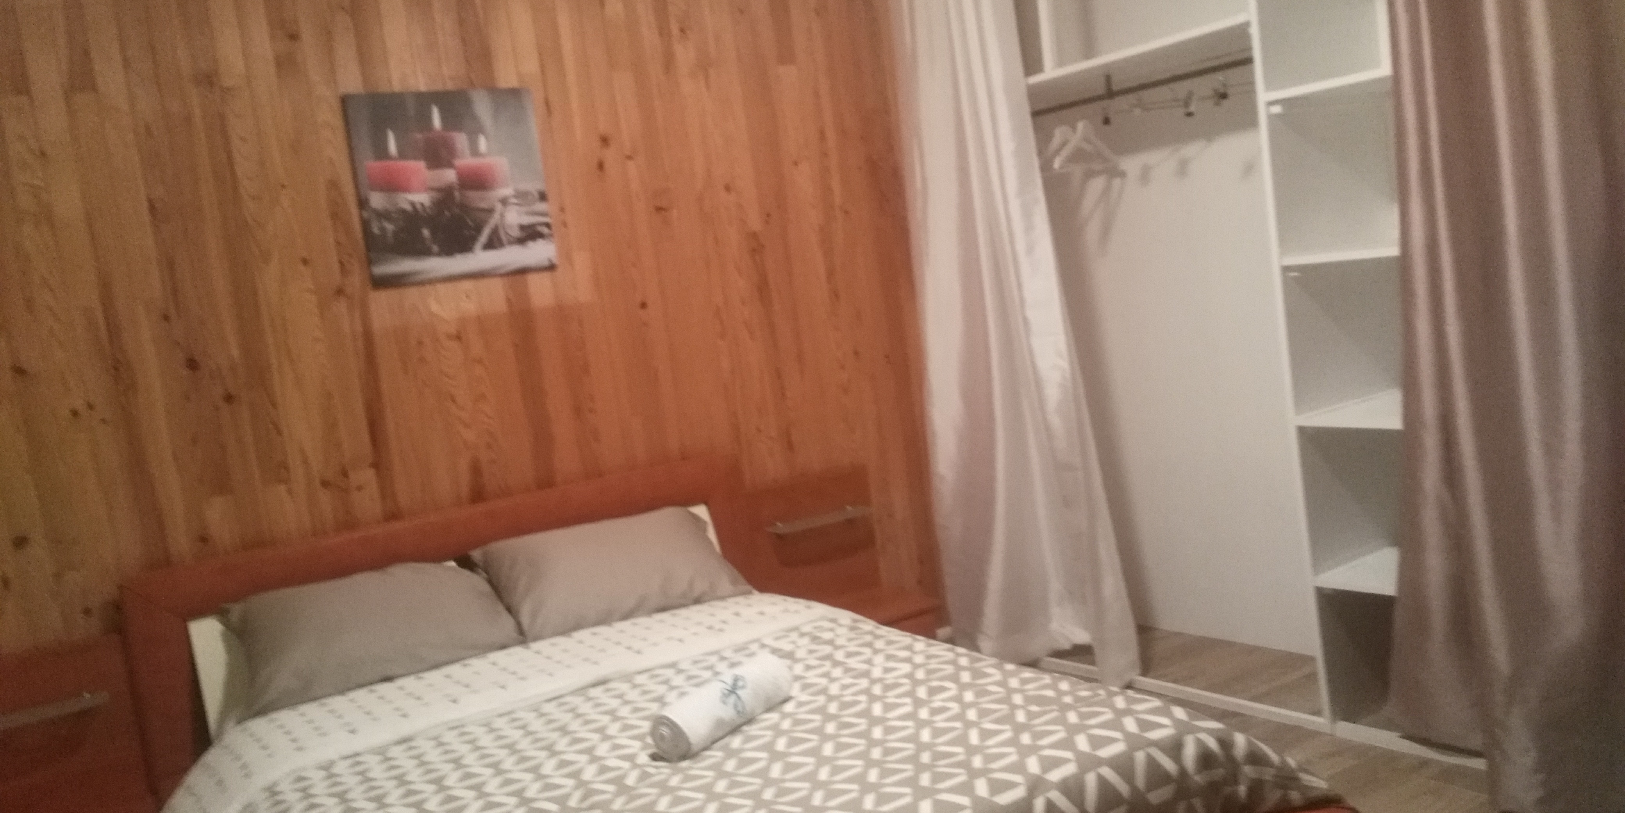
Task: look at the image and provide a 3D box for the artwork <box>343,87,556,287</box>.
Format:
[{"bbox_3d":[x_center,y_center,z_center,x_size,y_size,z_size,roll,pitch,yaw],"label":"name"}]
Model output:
[{"bbox_3d":[-0.958,-0.588,3.517,0.500,0.500,0.025,-11,6,-32],"label":"artwork"}]

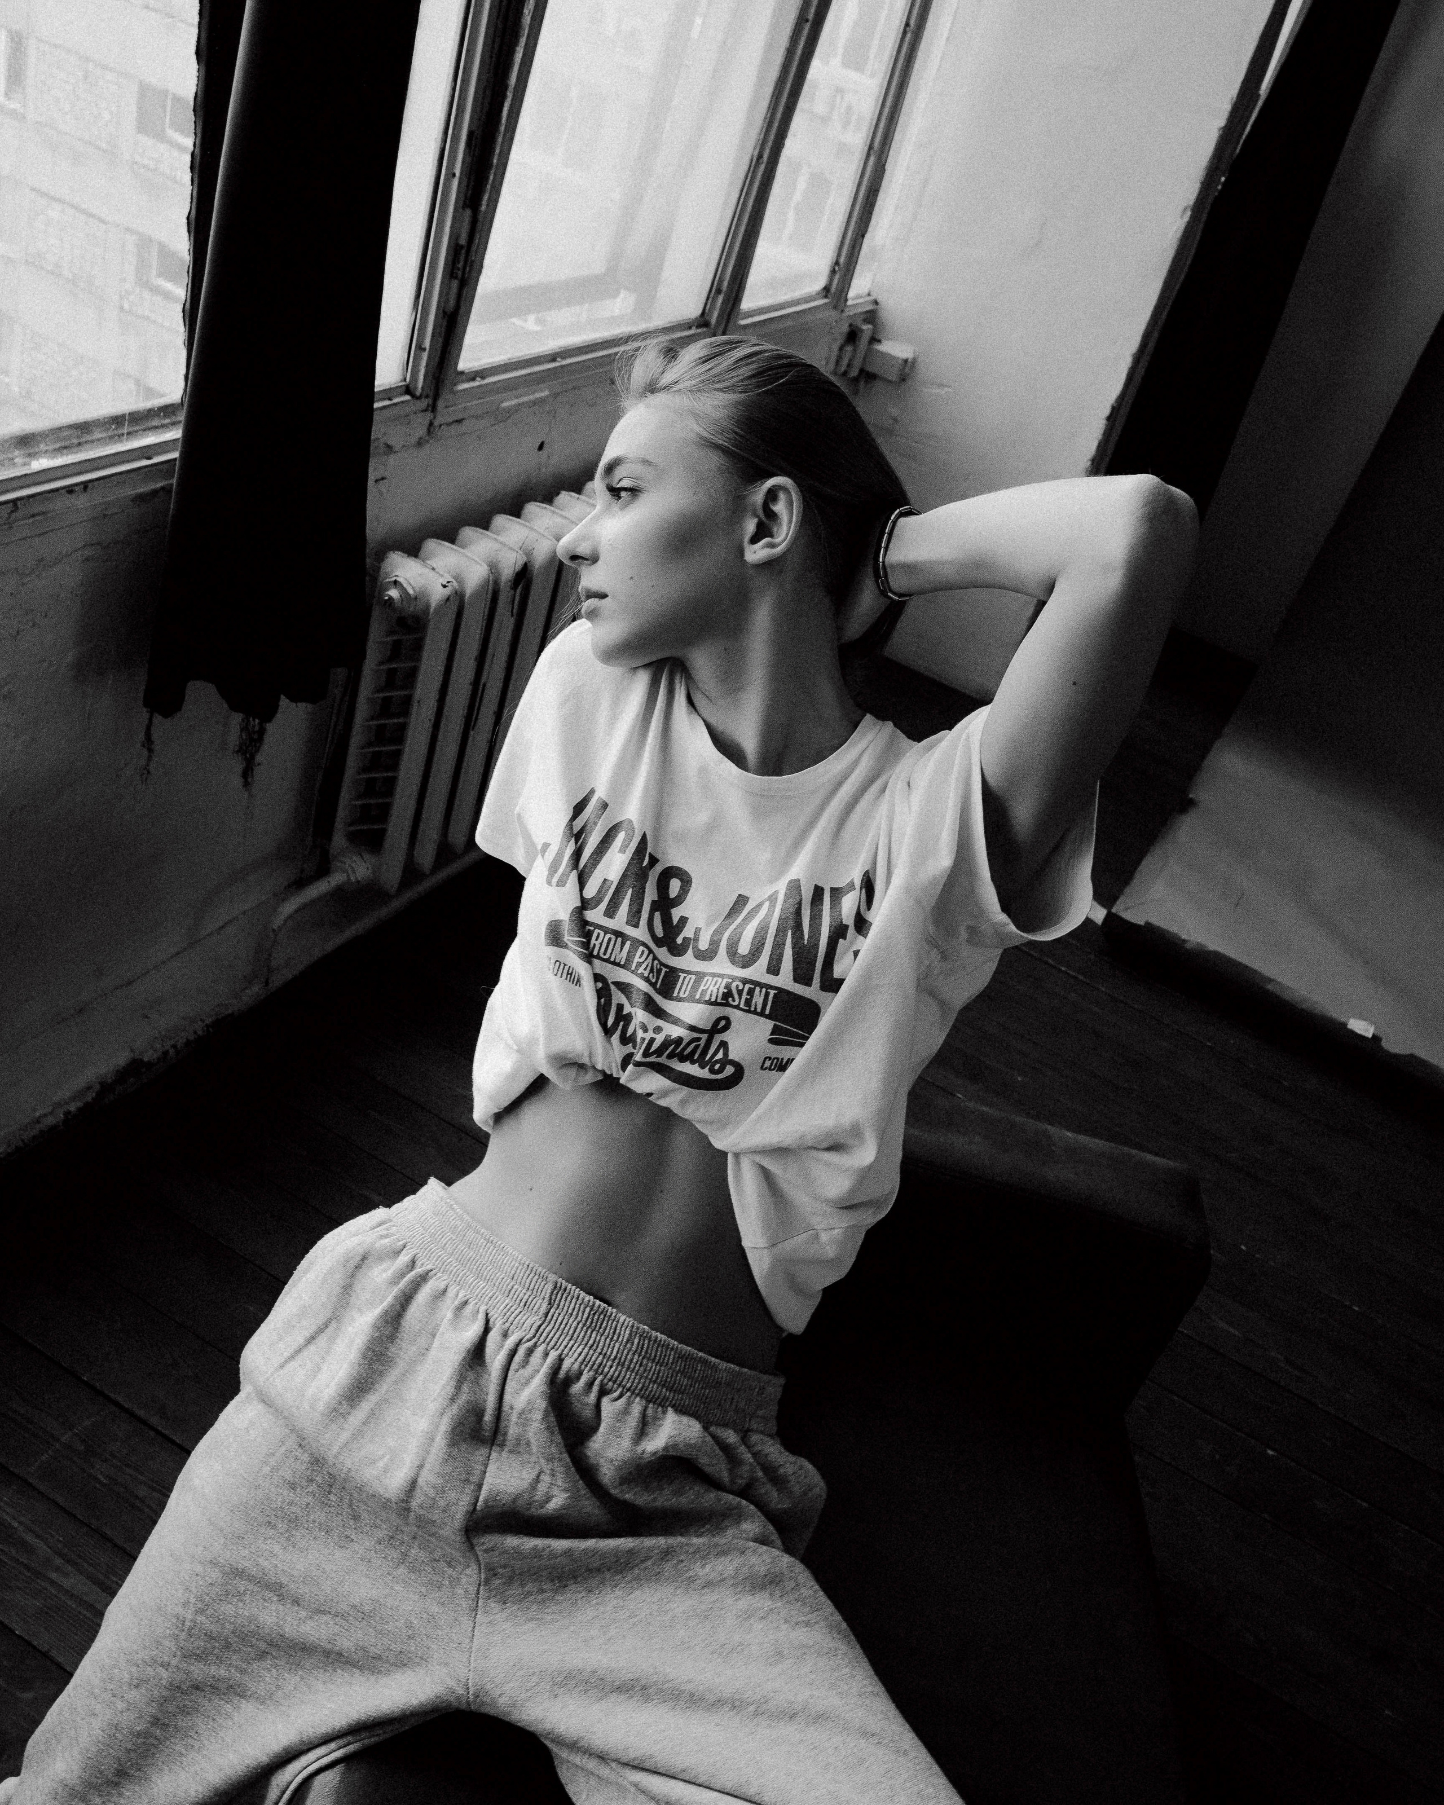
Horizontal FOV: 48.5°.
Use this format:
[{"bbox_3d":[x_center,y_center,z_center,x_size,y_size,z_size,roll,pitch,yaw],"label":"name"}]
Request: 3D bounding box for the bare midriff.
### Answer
[{"bbox_3d":[-0.062,0.215,1.070,0.225,0.150,0.165,10,-13,23],"label":"bare midriff"}]

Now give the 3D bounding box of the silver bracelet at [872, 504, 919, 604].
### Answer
[{"bbox_3d":[0.123,-0.230,1.060,0.013,0.066,0.057,-8,-5,44],"label":"silver bracelet"}]

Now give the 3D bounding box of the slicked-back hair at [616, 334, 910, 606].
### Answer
[{"bbox_3d":[0.029,-0.299,1.110,0.198,0.173,0.157,7,7,3],"label":"slicked-back hair"}]

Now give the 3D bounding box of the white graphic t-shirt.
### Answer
[{"bbox_3d":[0.043,0.054,1.120,0.390,0.430,0.265,14,-14,20],"label":"white graphic t-shirt"}]

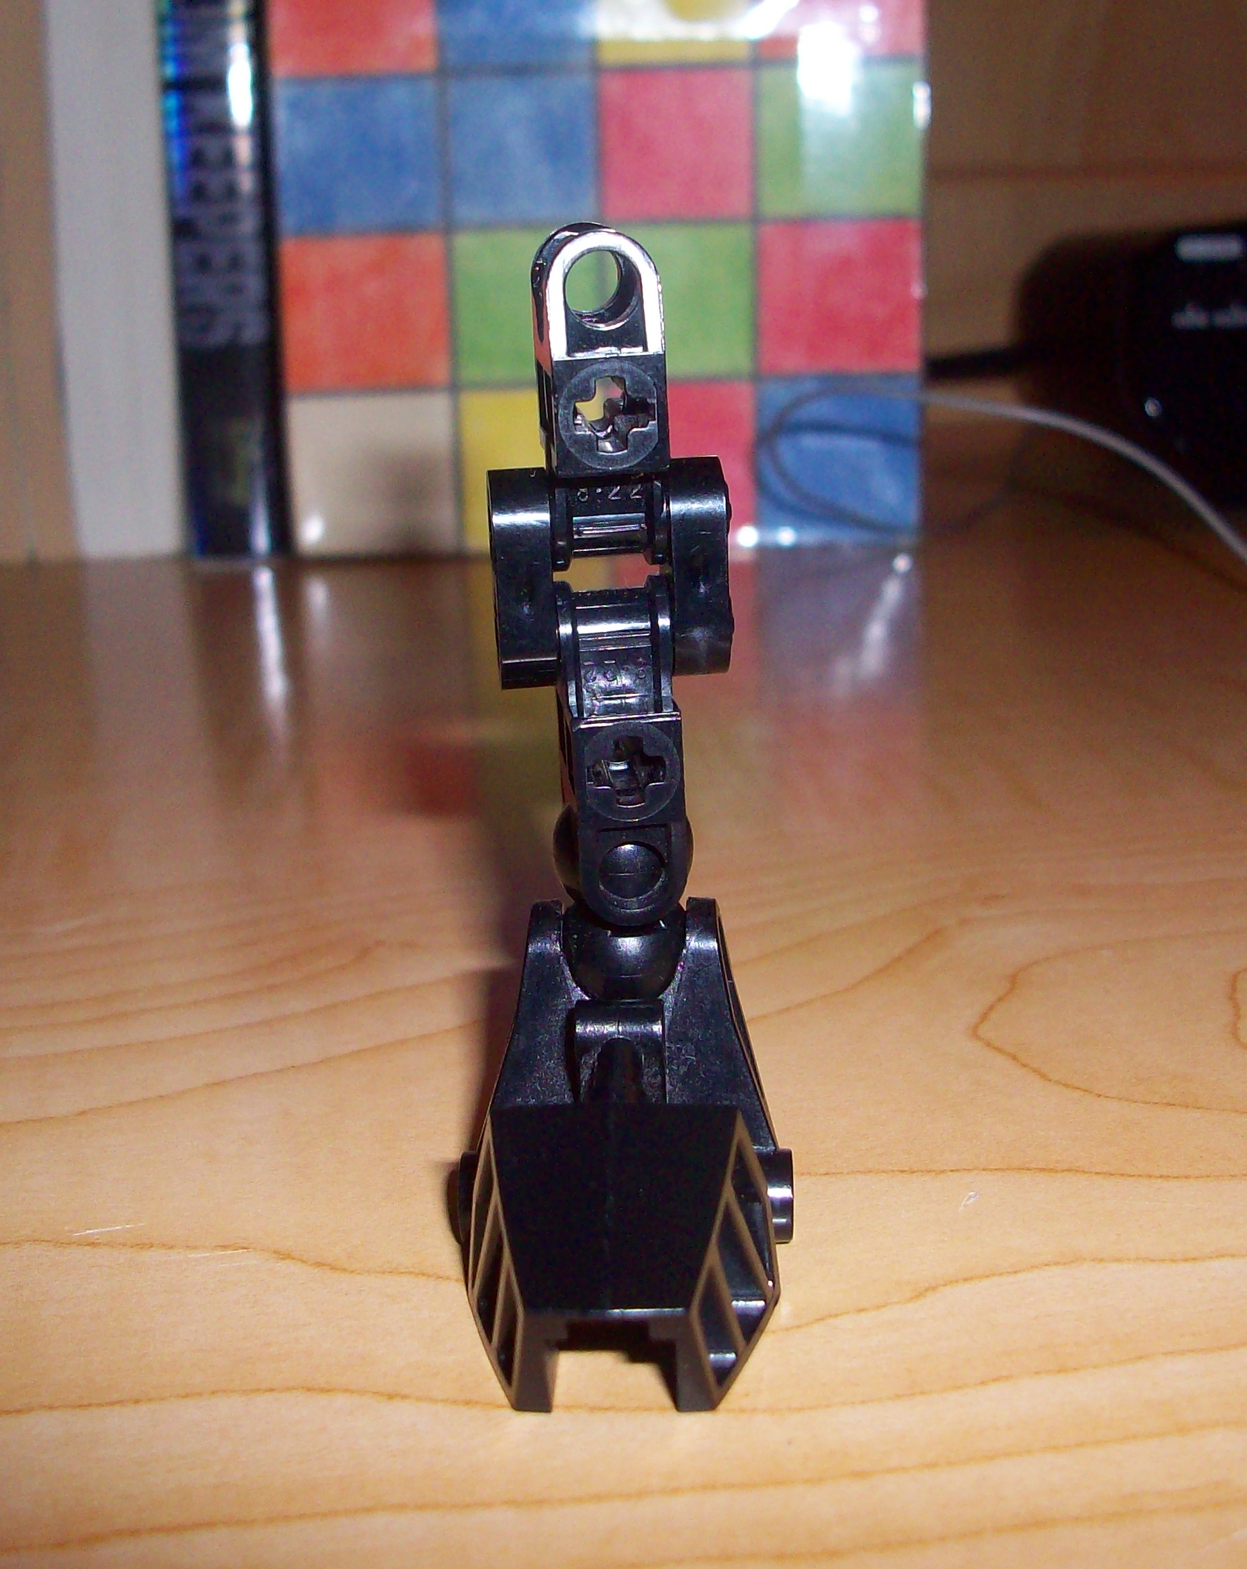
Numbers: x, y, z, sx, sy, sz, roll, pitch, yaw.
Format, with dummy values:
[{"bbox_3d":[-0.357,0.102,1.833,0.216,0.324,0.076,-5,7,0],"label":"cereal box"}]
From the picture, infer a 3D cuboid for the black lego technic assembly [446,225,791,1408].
[{"bbox_3d":[0.000,-0.001,0.149,0.024,0.075,0.048,-1,15,4],"label":"black lego technic assembly"}]

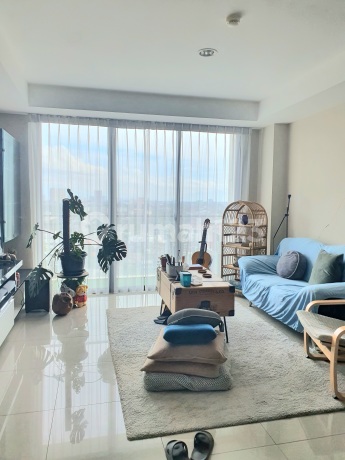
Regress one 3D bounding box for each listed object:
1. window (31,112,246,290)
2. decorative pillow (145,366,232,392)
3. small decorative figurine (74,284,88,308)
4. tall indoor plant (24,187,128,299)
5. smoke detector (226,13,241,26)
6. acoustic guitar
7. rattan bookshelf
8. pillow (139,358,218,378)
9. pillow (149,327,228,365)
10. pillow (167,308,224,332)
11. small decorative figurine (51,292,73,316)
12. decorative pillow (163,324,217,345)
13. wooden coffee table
[{"bbox_3d":[-0.357,-0.309,4.950,3.141,2.425,0.150,-1,5,-13],"label":"window"},{"bbox_3d":[0.125,1.028,2.670,0.600,0.125,0.580,1,4,2],"label":"decorative pillow"},{"bbox_3d":[-1.165,0.831,4.400,0.180,0.270,0.170,0,4,-15],"label":"small decorative figurine"},{"bbox_3d":[-1.161,0.122,4.313,1.190,1.240,0.900,-1,5,-13],"label":"tall indoor plant"},{"bbox_3d":[0.470,-1.619,2.664,0.108,0.050,0.108,1,4,0],"label":"smoke detector"},{"bbox_3d":[0.436,0.302,4.970,0.370,0.970,0.110,7,-8,23],"label":"acoustic guitar"},{"bbox_3d":[1.044,0.259,5.011,0.340,1.340,0.560,-4,6,-43],"label":"rattan bookshelf"},{"bbox_3d":[0.072,0.949,2.635,0.540,0.120,0.540,1,4,4],"label":"pillow"},{"bbox_3d":[0.138,0.856,2.690,0.550,0.130,0.550,1,4,6],"label":"pillow"},{"bbox_3d":[0.195,0.746,2.910,0.460,0.140,0.330,1,4,2],"label":"pillow"},{"bbox_3d":[-1.295,0.858,4.070,0.225,0.262,0.220,-2,5,-35],"label":"small decorative figurine"},{"bbox_3d":[0.134,0.770,2.630,0.400,0.120,0.220,1,4,2],"label":"decorative pillow"},{"bbox_3d":[0.197,0.751,3.624,0.550,0.540,1.020,0,4,-12],"label":"wooden coffee table"}]

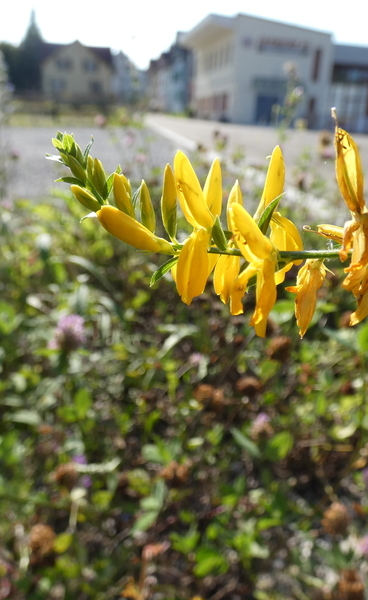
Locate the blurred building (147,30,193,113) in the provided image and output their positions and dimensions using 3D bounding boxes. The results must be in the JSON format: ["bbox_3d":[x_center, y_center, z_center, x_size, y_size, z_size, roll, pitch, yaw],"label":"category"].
[{"bbox_3d":[-1.233,-29.403,60.000,10.000,10.500,18.000,-2,23,-6],"label":"blurred building"}]

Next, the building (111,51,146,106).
[{"bbox_3d":[-7.925,-31.629,66.000,6.000,7.800,7.000,-1,22,-6],"label":"building"}]

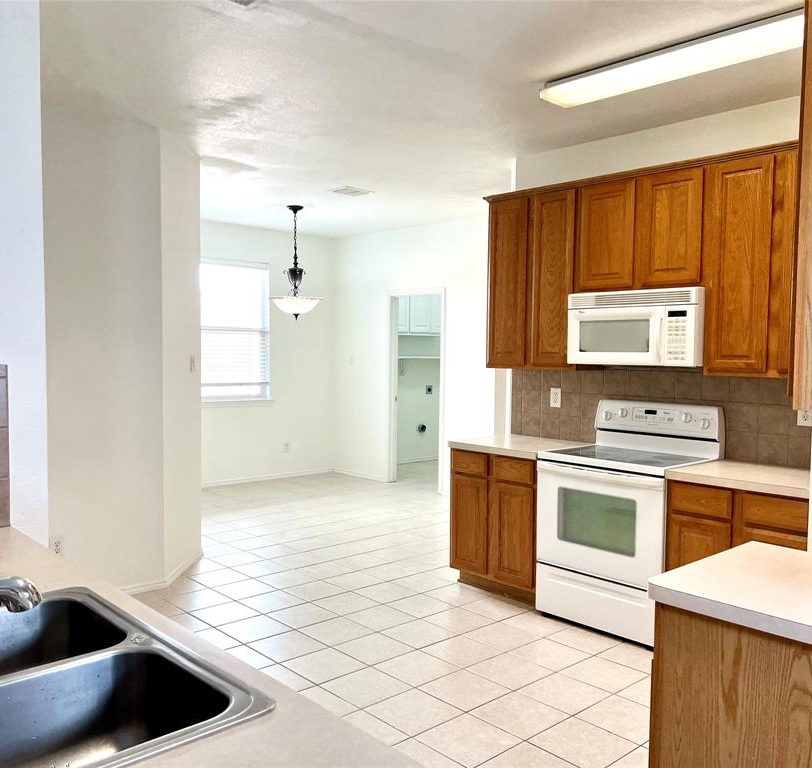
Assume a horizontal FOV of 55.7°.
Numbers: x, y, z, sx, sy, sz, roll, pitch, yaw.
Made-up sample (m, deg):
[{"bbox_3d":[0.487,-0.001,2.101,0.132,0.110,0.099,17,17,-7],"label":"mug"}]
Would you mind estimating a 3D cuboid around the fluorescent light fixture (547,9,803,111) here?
[{"bbox_3d":[1.134,-1.359,3.232,0.250,0.090,1.240,-2,4,-43],"label":"fluorescent light fixture"}]

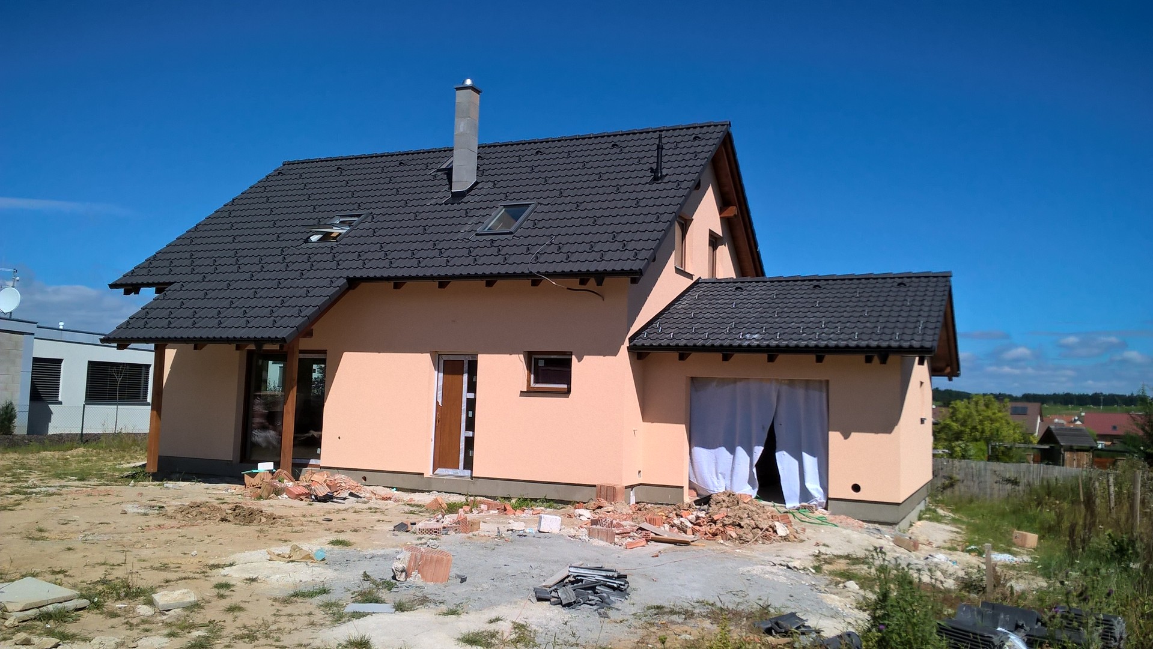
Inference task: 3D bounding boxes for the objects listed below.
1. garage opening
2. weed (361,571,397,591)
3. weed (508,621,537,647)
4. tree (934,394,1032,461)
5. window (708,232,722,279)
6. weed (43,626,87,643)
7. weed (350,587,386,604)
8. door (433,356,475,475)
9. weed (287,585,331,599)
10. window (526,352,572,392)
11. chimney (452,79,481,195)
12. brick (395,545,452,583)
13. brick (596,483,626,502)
[{"bbox_3d":[2.959,1.898,15.633,2.350,2.000,0.250,0,-6,24],"label":"garage opening"},{"bbox_3d":[-1.716,2.230,8.250,0.310,0.130,0.240,3,-5,-11],"label":"weed"},{"bbox_3d":[-0.374,2.164,6.628,0.210,0.110,0.230,2,-5,-2],"label":"weed"},{"bbox_3d":[19.220,5.514,45.000,4.500,4.400,4.400,0,-5,23],"label":"tree"},{"bbox_3d":[2.980,-1.412,20.684,0.170,1.160,1.070,0,-6,24],"label":"window"},{"bbox_3d":[-3.320,2.013,6.152,0.280,0.080,0.190,5,-6,-27],"label":"weed"},{"bbox_3d":[-1.682,2.185,7.648,0.280,0.100,0.200,3,-5,-12],"label":"weed"},{"bbox_3d":[-2.130,1.617,16.957,0.930,2.150,0.110,0,-6,24],"label":"door"},{"bbox_3d":[-2.207,2.201,7.832,0.360,0.080,0.200,3,-5,-15],"label":"weed"},{"bbox_3d":[-0.427,0.810,16.237,0.880,0.670,0.110,0,-6,24],"label":"window"},{"bbox_3d":[-2.342,-3.985,20.144,0.420,2.500,0.420,0,-6,24],"label":"chimney"},{"bbox_3d":[-1.375,2.165,8.541,0.420,0.240,0.250,12,-5,-23],"label":"brick"},{"bbox_3d":[0.550,2.720,15.287,0.355,0.240,0.270,-1,-6,33],"label":"brick"}]

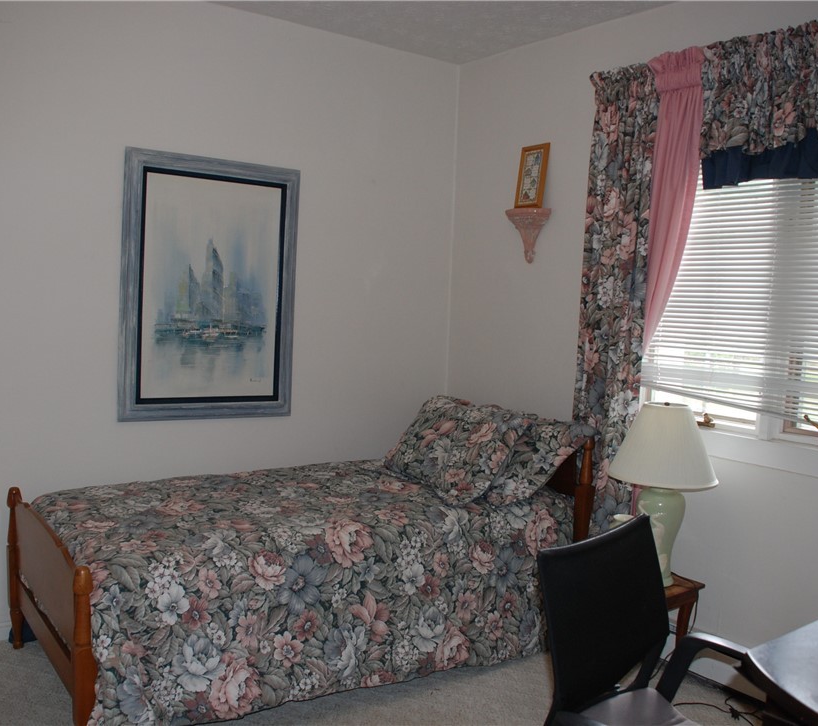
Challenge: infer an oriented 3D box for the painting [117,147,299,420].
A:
[{"bbox_3d":[-0.790,-0.291,3.305,0.740,1.048,0.040,-2,6,-37],"label":"painting"}]

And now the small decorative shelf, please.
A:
[{"bbox_3d":[0.492,-0.556,3.547,0.130,0.240,0.215,-2,6,-36],"label":"small decorative shelf"}]

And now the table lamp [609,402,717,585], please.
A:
[{"bbox_3d":[0.846,0.437,2.723,0.355,0.612,0.355,-2,6,-37],"label":"table lamp"}]

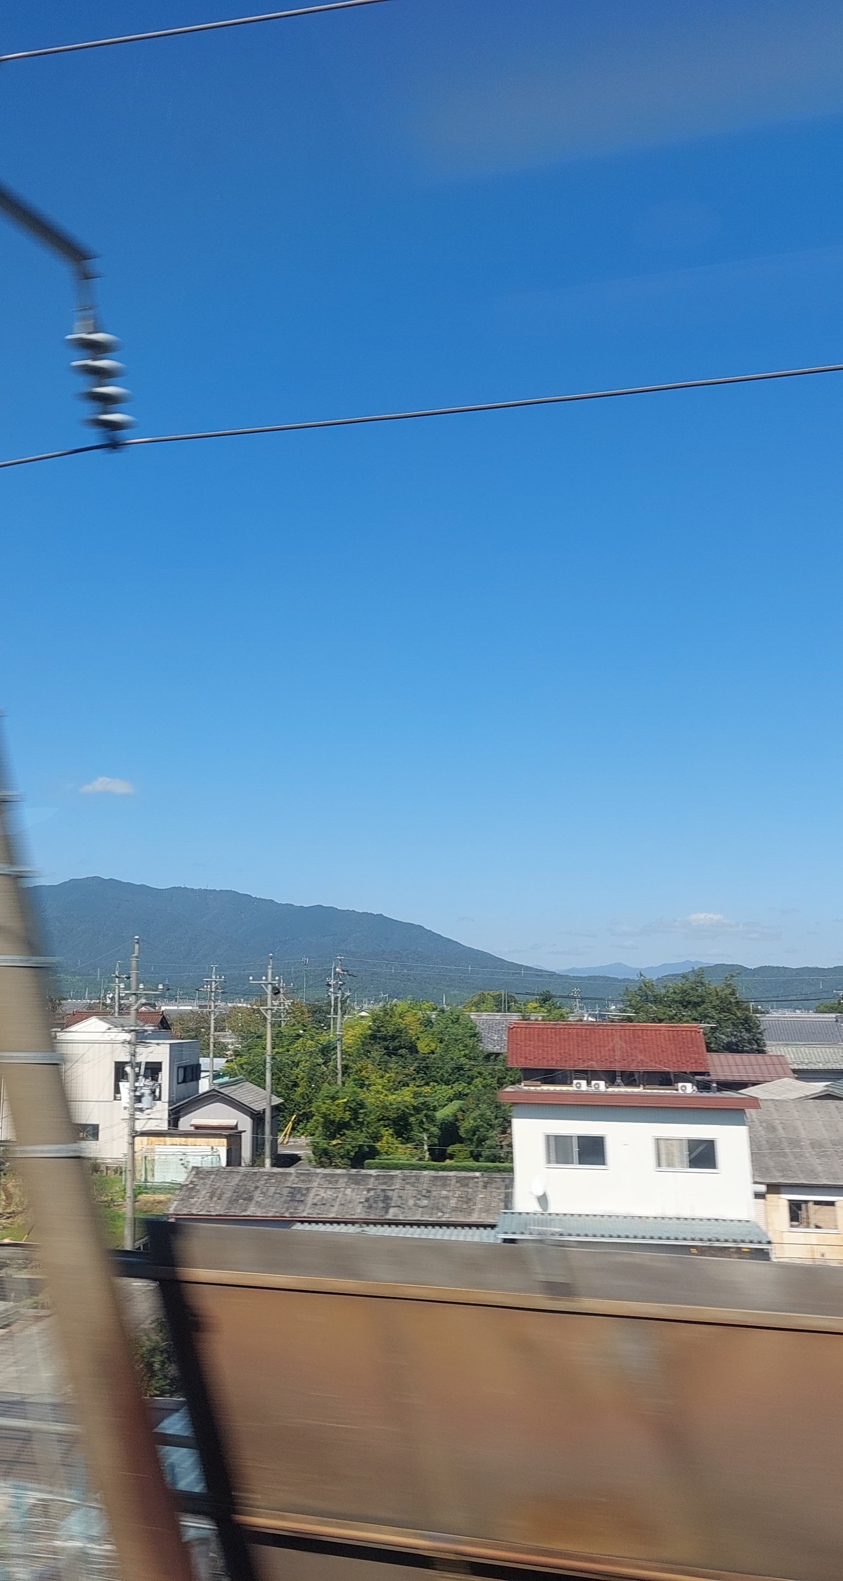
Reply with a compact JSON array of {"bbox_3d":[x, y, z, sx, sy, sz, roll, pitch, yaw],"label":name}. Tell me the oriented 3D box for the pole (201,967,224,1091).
[{"bbox_3d":[-15.312,18.863,107.000,1.400,11.600,0.800,0,-8,6],"label":"pole"}]

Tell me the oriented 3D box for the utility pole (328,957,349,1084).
[{"bbox_3d":[-5.187,16.778,93.000,1.100,12.000,0.700,0,-8,6],"label":"utility pole"}]

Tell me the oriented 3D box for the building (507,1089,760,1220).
[{"bbox_3d":[6.221,12.291,43.300,7.400,6.700,5.000,-1,-8,10],"label":"building"}]

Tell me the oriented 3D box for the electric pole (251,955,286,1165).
[{"bbox_3d":[-8.488,15.104,81.000,1.700,11.800,0.600,0,-8,6],"label":"electric pole"}]

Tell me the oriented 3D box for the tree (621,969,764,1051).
[{"bbox_3d":[19.647,18.989,106.000,10.400,12.000,10.000,1,-8,0],"label":"tree"}]

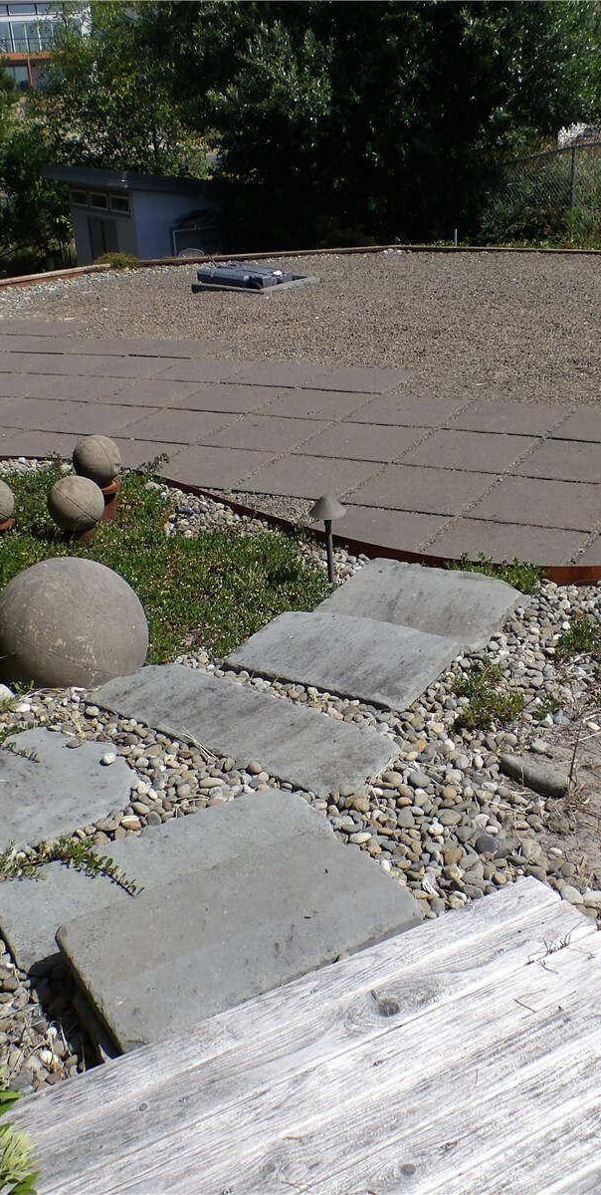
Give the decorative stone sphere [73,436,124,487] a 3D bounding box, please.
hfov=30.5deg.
[{"bbox_3d":[-0.997,-0.669,5.420,0.242,0.242,0.242,-4,24,0],"label":"decorative stone sphere"}]

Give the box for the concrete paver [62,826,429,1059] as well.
[{"bbox_3d":[-0.126,0.673,2.183,0.610,0.055,0.362,-17,27,-25],"label":"concrete paver"}]

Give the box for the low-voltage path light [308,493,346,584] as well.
[{"bbox_3d":[0.115,-0.242,4.558,0.150,0.395,0.150,-4,24,0],"label":"low-voltage path light"}]

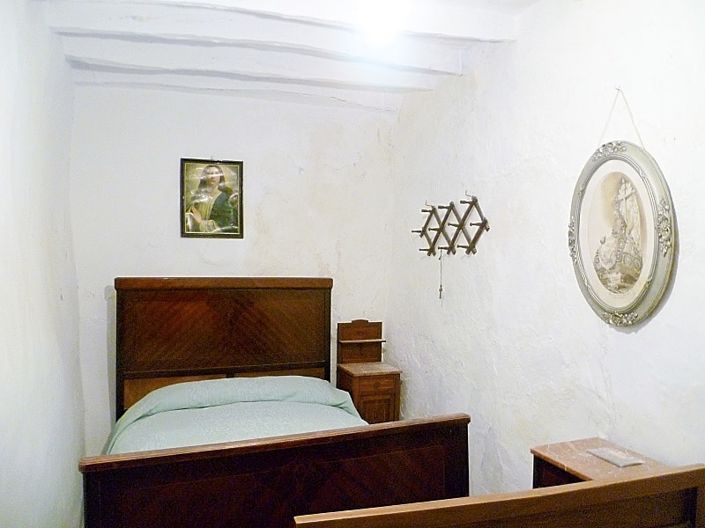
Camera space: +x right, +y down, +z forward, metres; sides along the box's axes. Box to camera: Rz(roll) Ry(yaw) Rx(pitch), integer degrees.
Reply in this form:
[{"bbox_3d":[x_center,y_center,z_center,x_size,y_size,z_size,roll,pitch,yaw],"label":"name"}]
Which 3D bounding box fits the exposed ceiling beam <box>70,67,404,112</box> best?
[{"bbox_3d":[-0.709,-1.273,4.066,2.320,0.170,0.150,0,1,-19],"label":"exposed ceiling beam"}]

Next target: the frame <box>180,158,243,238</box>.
[{"bbox_3d":[-0.982,-0.453,4.007,0.422,0.548,0.030,0,1,-19],"label":"frame"}]

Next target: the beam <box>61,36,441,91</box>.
[{"bbox_3d":[-0.574,-1.262,3.674,2.320,0.180,0.160,0,1,-19],"label":"beam"}]

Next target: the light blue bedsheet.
[{"bbox_3d":[-0.549,0.984,3.043,1.490,0.410,1.820,0,1,-19],"label":"light blue bedsheet"}]

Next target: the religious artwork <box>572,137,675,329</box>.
[{"bbox_3d":[1.069,-0.122,2.299,0.060,0.745,0.505,0,1,-19],"label":"religious artwork"}]

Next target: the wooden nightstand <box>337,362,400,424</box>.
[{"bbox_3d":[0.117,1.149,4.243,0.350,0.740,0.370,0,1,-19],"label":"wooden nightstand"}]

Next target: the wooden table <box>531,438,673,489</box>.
[{"bbox_3d":[0.966,1.153,2.208,0.360,0.800,0.410,0,1,-19],"label":"wooden table"}]

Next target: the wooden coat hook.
[{"bbox_3d":[0.590,-0.227,3.642,0.110,0.350,0.830,0,1,-19],"label":"wooden coat hook"}]

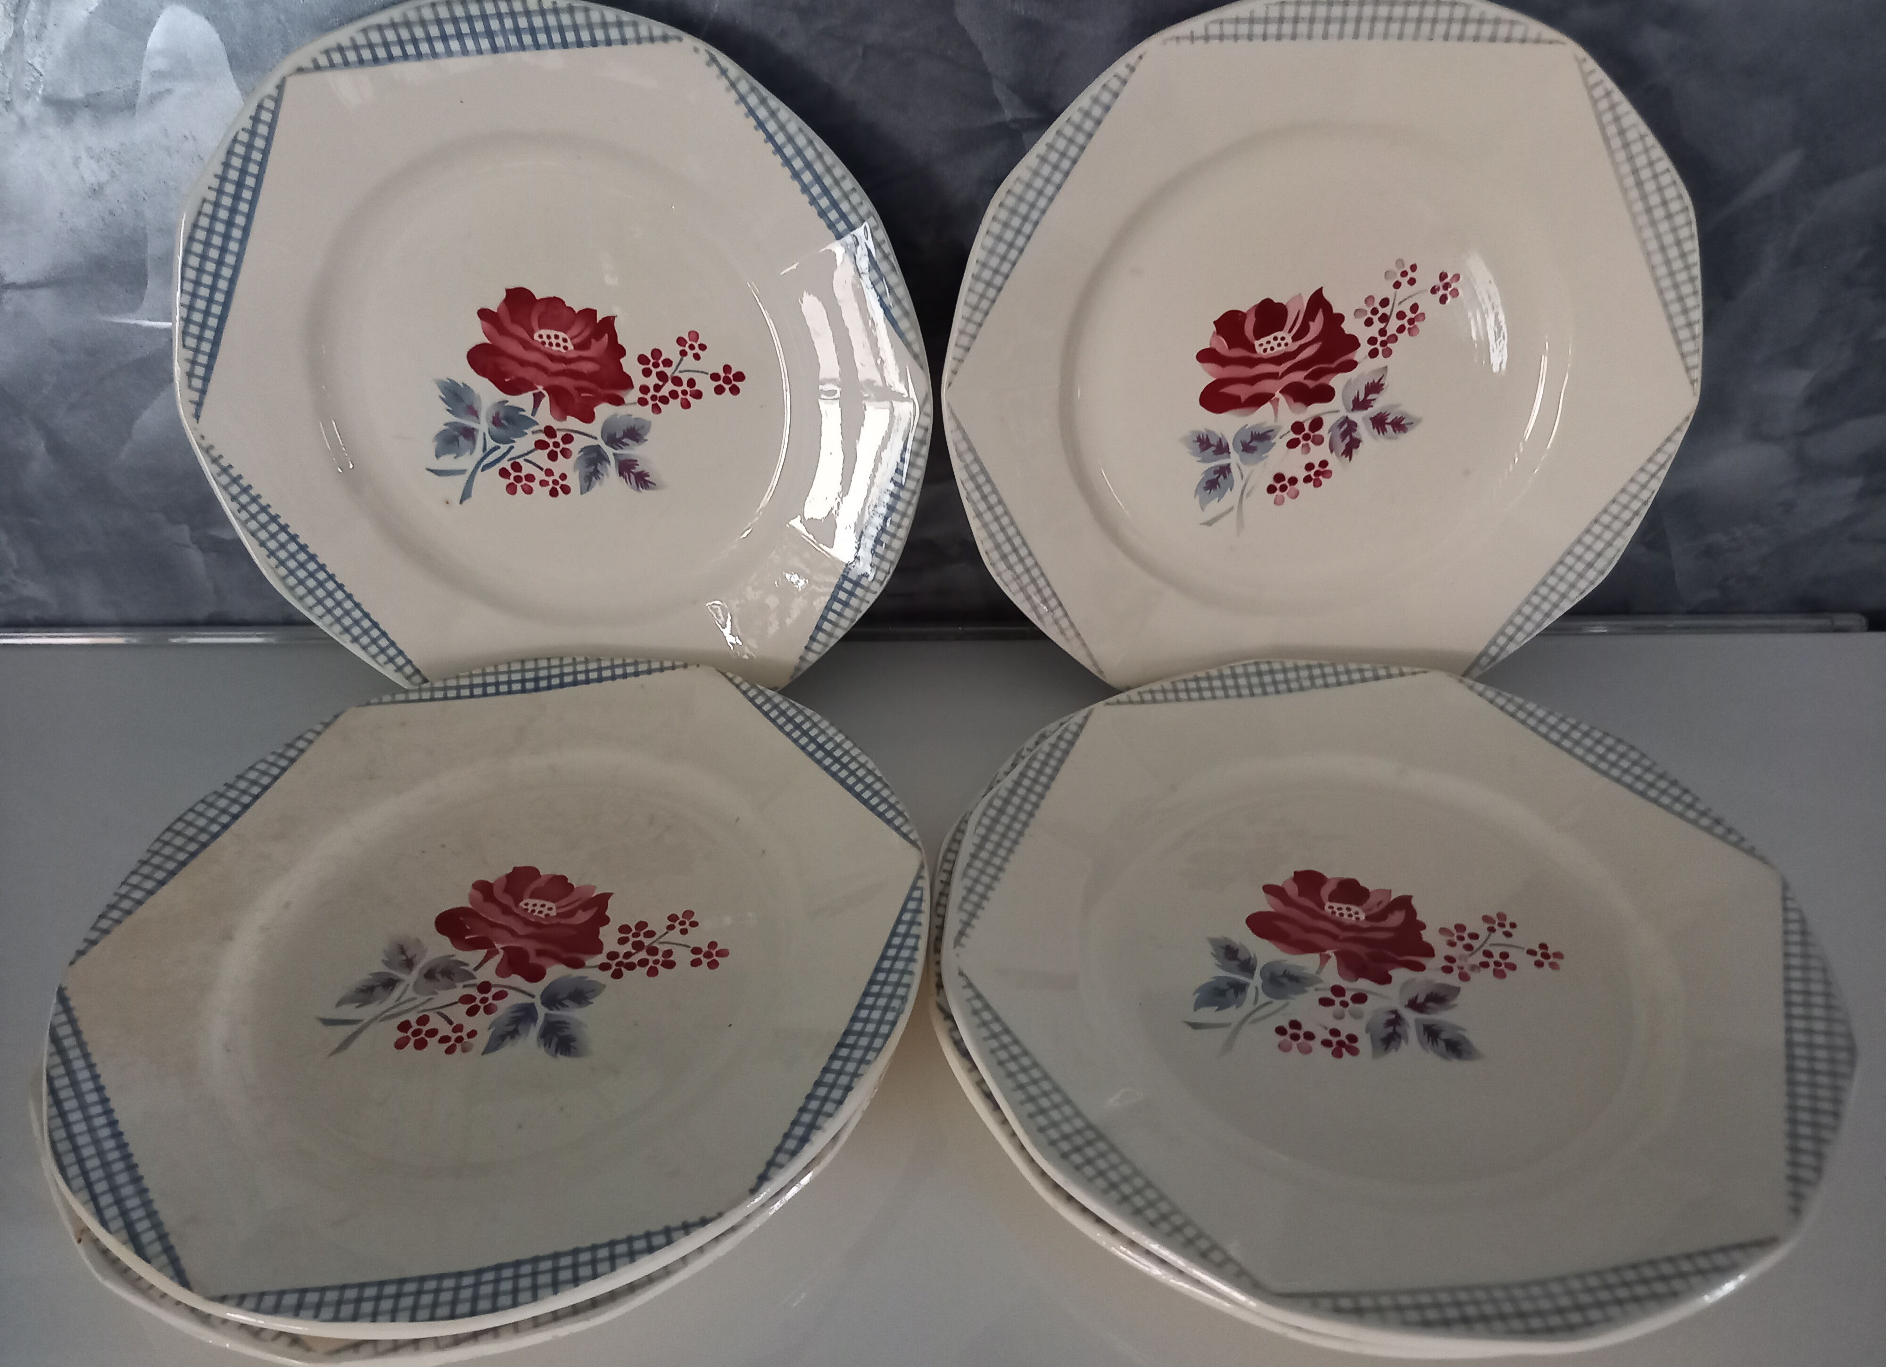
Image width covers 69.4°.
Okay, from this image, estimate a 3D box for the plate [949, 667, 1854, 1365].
[{"bbox_3d":[0.120,0.074,0.385,0.237,0.025,0.237,-2,39,0],"label":"plate"}]

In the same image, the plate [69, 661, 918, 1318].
[{"bbox_3d":[-0.120,0.073,0.388,0.237,0.025,0.237,-2,39,0],"label":"plate"}]

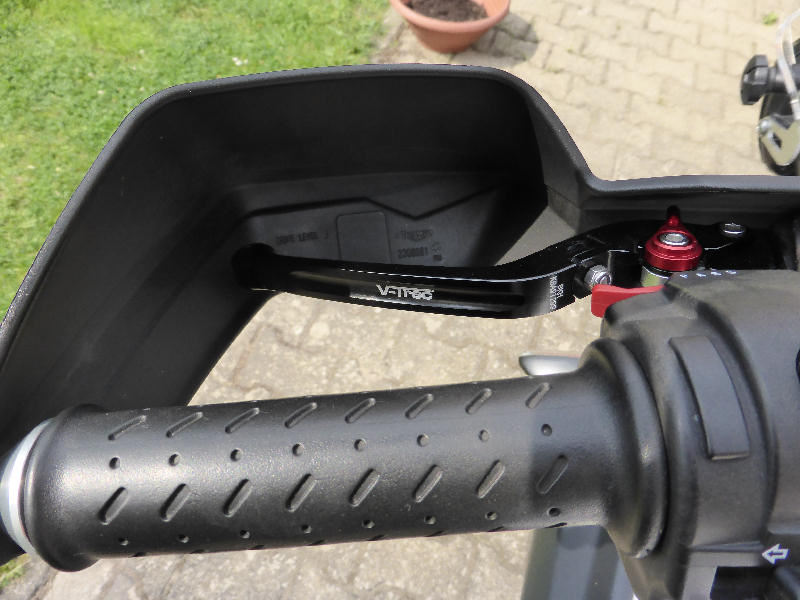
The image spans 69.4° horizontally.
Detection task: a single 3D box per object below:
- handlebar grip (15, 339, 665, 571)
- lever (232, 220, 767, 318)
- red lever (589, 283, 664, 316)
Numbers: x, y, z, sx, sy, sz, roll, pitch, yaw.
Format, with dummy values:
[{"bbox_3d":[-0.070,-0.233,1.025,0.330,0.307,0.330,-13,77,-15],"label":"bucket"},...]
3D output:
[{"bbox_3d":[-0.014,0.039,0.135,0.130,0.048,0.048,-5,57,2],"label":"handlebar grip"},{"bbox_3d":[0.027,-0.011,0.201,0.183,0.022,0.041,-2,33,7],"label":"lever"},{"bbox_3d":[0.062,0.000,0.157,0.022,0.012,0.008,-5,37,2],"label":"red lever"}]

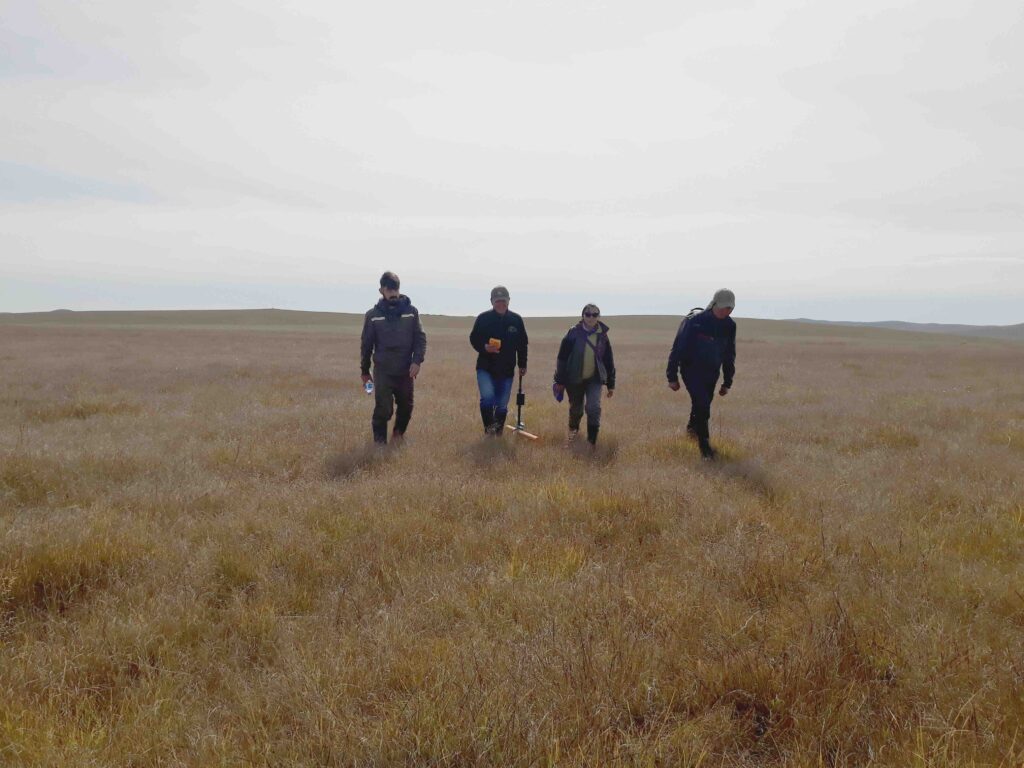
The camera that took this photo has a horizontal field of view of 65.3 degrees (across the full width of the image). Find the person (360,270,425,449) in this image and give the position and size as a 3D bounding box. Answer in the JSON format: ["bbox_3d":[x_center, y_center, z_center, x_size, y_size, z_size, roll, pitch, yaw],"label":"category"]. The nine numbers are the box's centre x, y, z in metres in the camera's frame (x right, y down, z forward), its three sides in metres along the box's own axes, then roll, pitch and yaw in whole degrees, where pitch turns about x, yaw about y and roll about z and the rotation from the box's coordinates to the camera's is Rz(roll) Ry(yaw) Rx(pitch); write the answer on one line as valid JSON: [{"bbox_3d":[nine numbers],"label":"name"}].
[{"bbox_3d":[-1.261,-0.245,8.500,0.680,1.870,0.580,-1,4,-9],"label":"person"}]

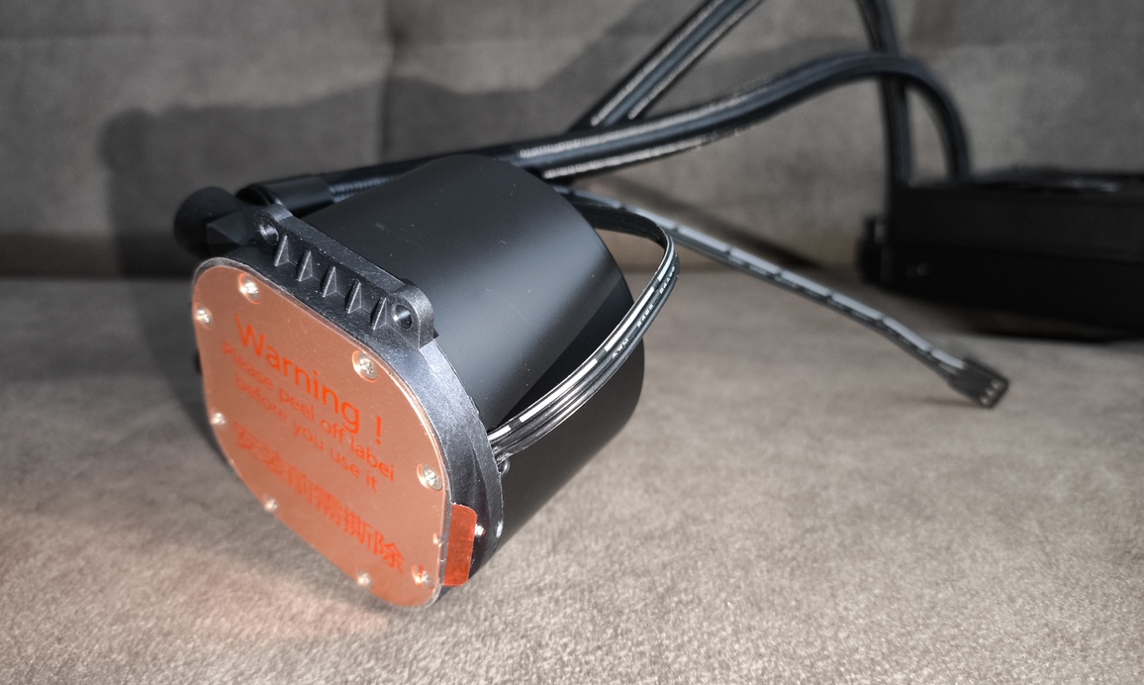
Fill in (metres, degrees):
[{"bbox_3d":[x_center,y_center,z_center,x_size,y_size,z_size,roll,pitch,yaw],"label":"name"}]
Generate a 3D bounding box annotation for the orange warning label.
[{"bbox_3d":[-0.045,0.017,0.143,0.059,0.059,0.001,30,42,21],"label":"orange warning label"}]

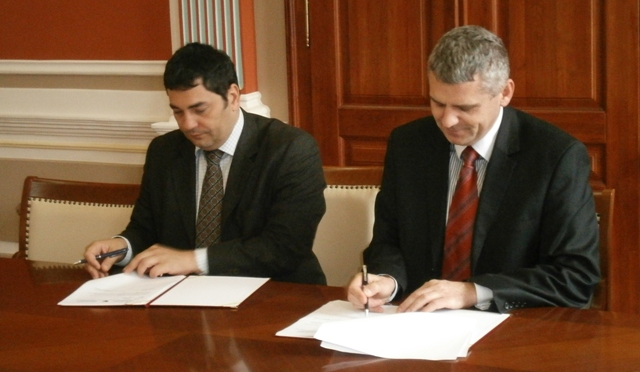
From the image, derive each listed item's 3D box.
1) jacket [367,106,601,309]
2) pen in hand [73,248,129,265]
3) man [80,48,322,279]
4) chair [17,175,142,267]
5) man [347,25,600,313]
[{"bbox_3d":[0.407,0.188,3.172,0.570,0.740,0.520,2,10,24],"label":"jacket"},{"bbox_3d":[-0.542,0.176,3.340,0.140,0.012,0.012,-16,11,-7],"label":"pen in hand"},{"bbox_3d":[-0.200,0.281,3.507,0.600,1.320,0.760,2,10,22],"label":"man"},{"bbox_3d":[-0.694,0.488,3.558,0.570,0.950,0.600,3,10,28],"label":"chair"},{"bbox_3d":[0.396,0.306,3.160,0.580,1.350,0.750,2,10,24],"label":"man"}]

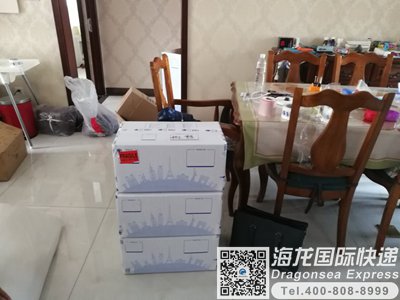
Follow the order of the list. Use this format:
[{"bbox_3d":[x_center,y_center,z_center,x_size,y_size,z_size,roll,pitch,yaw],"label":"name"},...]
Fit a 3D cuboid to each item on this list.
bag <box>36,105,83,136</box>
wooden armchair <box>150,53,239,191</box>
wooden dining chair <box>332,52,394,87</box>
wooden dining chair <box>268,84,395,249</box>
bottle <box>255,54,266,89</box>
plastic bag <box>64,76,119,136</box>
[{"bbox_3d":[-1.476,-0.324,3.332,0.410,0.250,0.310,0,25,-3],"label":"bag"},{"bbox_3d":[-0.027,-0.111,2.139,0.580,0.965,0.550,5,26,6],"label":"wooden armchair"},{"bbox_3d":[1.236,-0.183,2.364,0.460,0.970,0.560,1,25,-1],"label":"wooden dining chair"},{"bbox_3d":[0.648,0.066,1.818,0.485,0.990,0.606,4,26,4],"label":"wooden dining chair"},{"bbox_3d":[0.429,-0.536,2.165,0.066,0.235,0.066,2,25,0],"label":"bottle"},{"bbox_3d":[-1.107,-0.457,3.263,0.450,0.570,0.330,-1,25,-5],"label":"plastic bag"}]

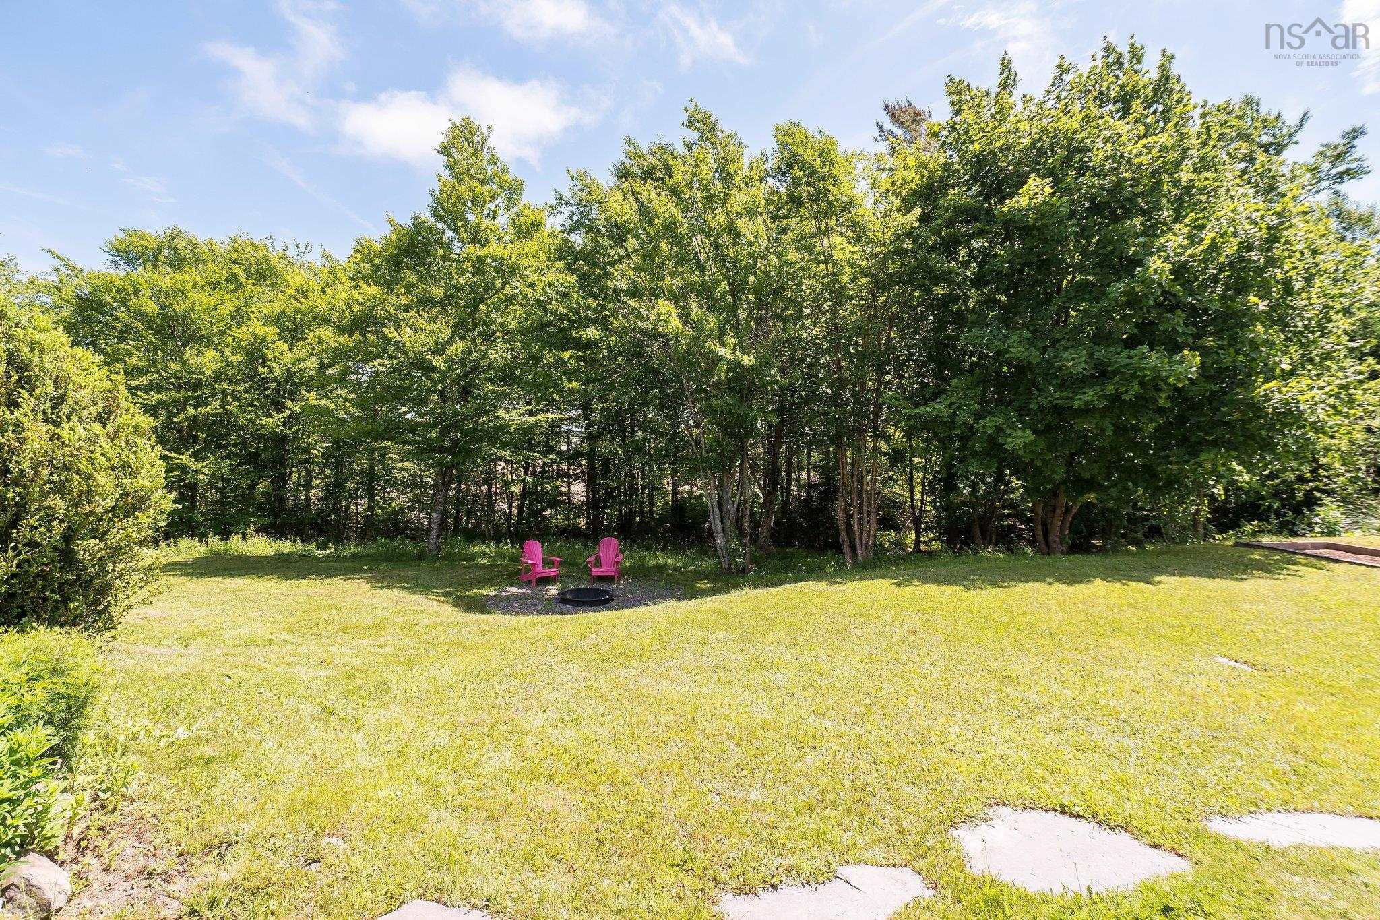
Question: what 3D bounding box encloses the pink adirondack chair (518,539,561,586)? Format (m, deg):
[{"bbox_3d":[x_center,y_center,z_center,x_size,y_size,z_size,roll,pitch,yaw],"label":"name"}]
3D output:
[{"bbox_3d":[-3.125,2.080,11.940,0.750,0.900,0.840,0,0,-33],"label":"pink adirondack chair"}]

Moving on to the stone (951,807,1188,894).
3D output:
[{"bbox_3d":[1.459,1.525,2.220,0.830,0.050,0.505,0,0,8],"label":"stone"}]

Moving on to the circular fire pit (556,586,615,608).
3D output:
[{"bbox_3d":[-1.890,2.480,10.500,1.020,0.130,1.020,0,0,0],"label":"circular fire pit"}]

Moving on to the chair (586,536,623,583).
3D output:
[{"bbox_3d":[-1.765,2.080,11.980,0.750,0.900,0.840,0,0,3],"label":"chair"}]

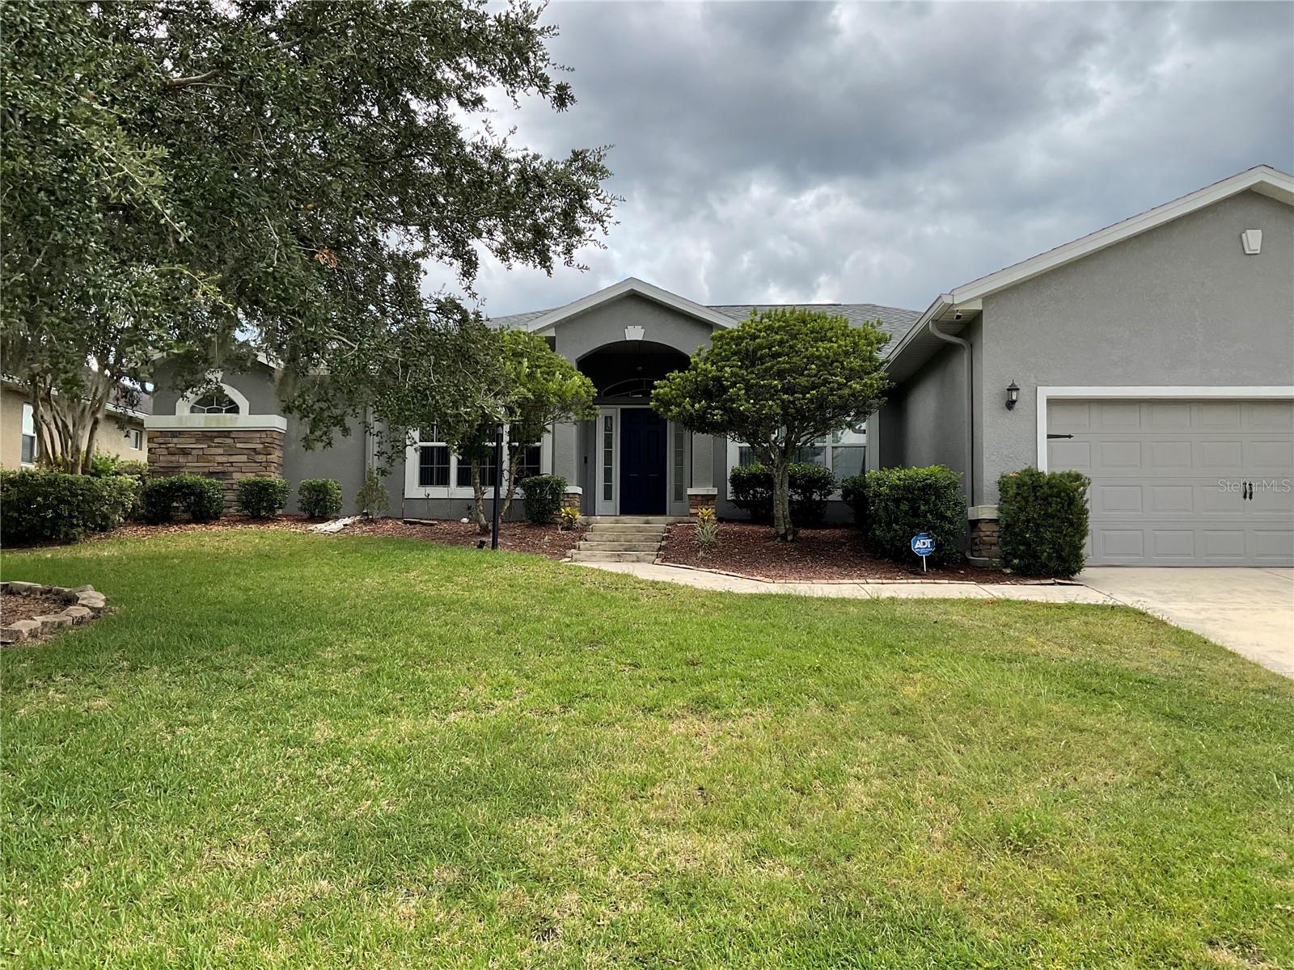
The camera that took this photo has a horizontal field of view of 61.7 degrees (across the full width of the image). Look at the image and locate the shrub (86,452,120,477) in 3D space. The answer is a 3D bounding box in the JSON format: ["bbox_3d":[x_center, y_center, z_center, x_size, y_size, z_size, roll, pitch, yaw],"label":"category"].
[{"bbox_3d":[-8.840,0.060,17.500,0.850,1.100,0.800,0,-3,3],"label":"shrub"}]

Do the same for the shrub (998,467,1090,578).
[{"bbox_3d":[4.450,0.420,12.150,0.950,1.210,0.920,0,-3,3],"label":"shrub"}]

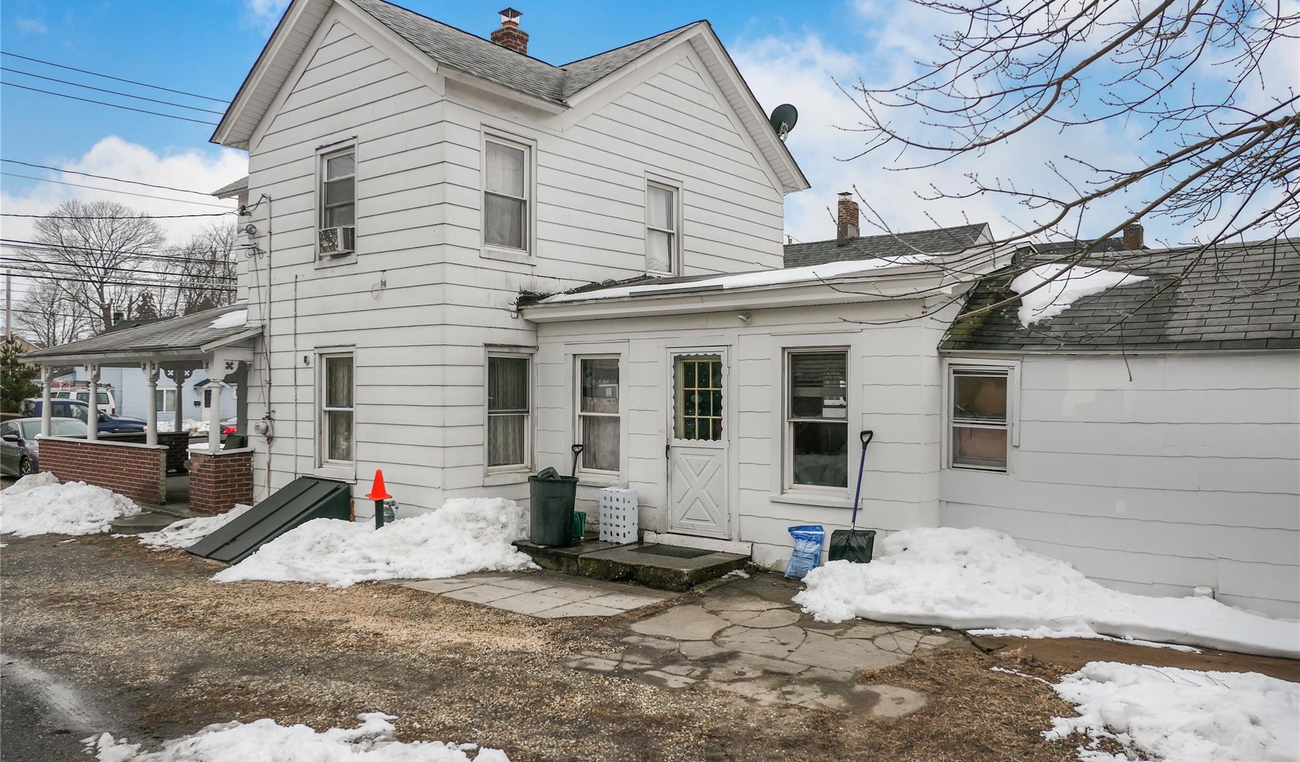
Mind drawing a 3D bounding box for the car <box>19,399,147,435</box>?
[{"bbox_3d":[-20.268,1.542,29.665,1.950,1.860,5.300,0,0,37],"label":"car"}]

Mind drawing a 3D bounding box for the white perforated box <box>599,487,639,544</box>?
[{"bbox_3d":[-0.341,1.459,9.380,0.345,0.545,0.240,0,0,37],"label":"white perforated box"}]

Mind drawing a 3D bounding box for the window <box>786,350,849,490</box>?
[{"bbox_3d":[1.643,0.387,8.568,0.687,1.370,0.110,0,0,36],"label":"window"}]

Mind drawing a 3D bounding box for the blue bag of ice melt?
[{"bbox_3d":[1.514,1.679,8.501,0.370,0.530,0.160,0,0,36],"label":"blue bag of ice melt"}]

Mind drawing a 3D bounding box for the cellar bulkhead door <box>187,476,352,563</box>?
[{"bbox_3d":[-4.482,1.624,10.234,1.019,0.775,1.465,0,0,36],"label":"cellar bulkhead door"}]

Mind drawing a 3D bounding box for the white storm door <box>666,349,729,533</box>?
[{"bbox_3d":[0.506,0.654,9.341,0.773,2.030,0.060,0,0,36],"label":"white storm door"}]

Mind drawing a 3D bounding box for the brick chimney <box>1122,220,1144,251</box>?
[{"bbox_3d":[14.210,-4.260,25.500,0.450,1.000,0.480,0,0,36],"label":"brick chimney"}]

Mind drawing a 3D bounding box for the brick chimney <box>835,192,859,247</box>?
[{"bbox_3d":[5.536,-4.526,24.200,0.360,1.450,0.580,0,0,36],"label":"brick chimney"}]

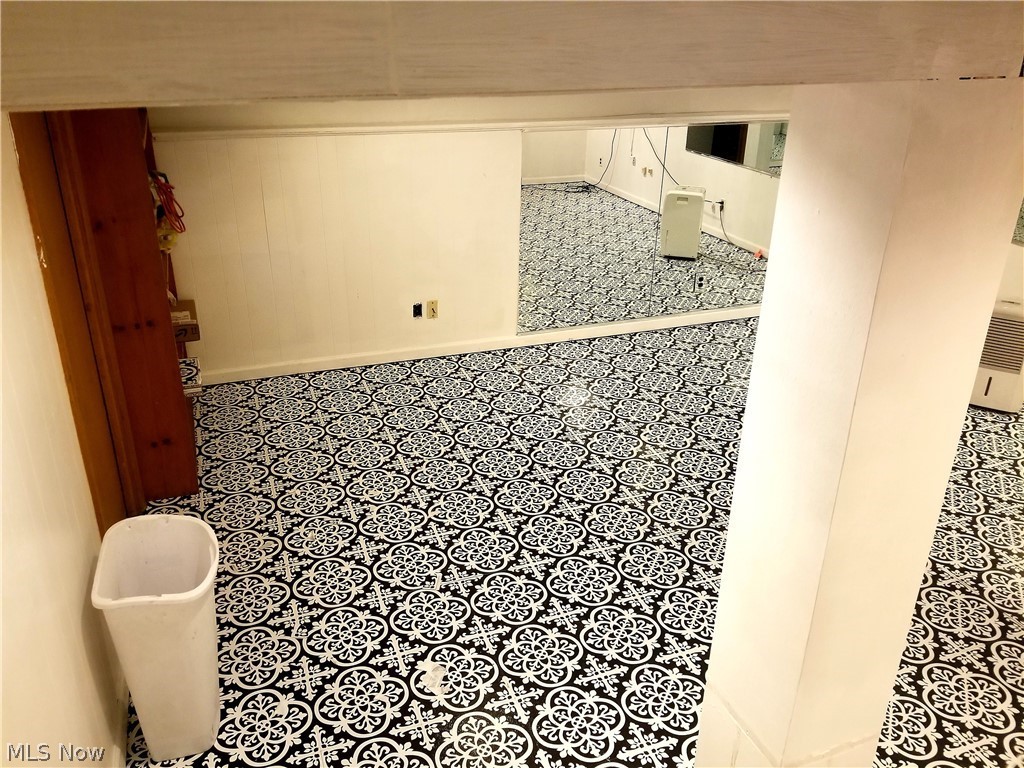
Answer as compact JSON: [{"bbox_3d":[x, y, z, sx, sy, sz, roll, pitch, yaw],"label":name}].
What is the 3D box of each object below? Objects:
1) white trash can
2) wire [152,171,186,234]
[{"bbox_3d":[-0.977,0.741,2.219,0.294,0.608,0.370,-6,26,-16],"label":"white trash can"},{"bbox_3d":[-1.645,-0.870,3.680,0.130,0.290,0.120,-8,26,-19],"label":"wire"}]

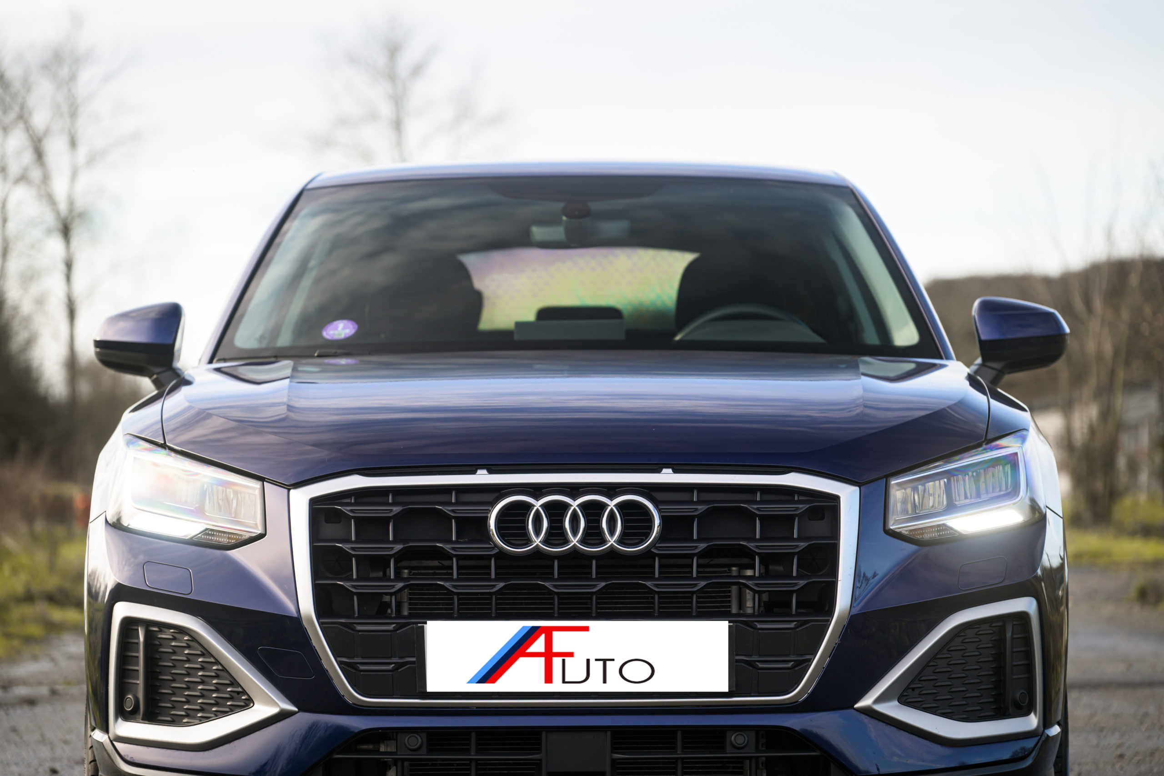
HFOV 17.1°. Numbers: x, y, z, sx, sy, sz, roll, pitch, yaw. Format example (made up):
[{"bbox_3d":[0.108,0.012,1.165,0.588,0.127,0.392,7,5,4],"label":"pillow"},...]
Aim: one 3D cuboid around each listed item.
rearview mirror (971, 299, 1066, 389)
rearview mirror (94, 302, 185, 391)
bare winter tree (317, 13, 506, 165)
[{"bbox_3d":[0.904,-0.096,8.020,0.205,0.187,0.160,0,0,0],"label":"rearview mirror"},{"bbox_3d":[-0.915,-0.086,8.020,0.205,0.187,0.160,0,0,0],"label":"rearview mirror"},{"bbox_3d":[-2.730,-2.400,60.000,3.500,6.900,3.300,0,0,0],"label":"bare winter tree"}]

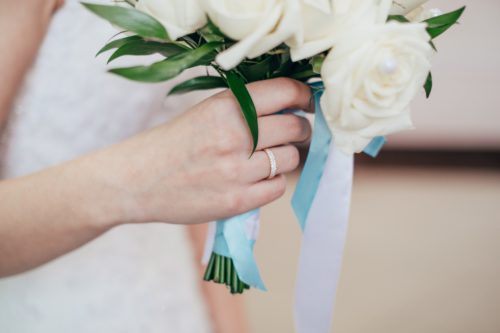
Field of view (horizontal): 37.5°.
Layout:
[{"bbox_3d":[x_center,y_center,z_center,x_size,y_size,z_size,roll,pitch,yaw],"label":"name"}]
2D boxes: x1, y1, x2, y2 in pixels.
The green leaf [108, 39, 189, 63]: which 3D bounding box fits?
[{"bbox_3d":[-0.067,-0.078,0.487,0.056,0.013,0.020,-6,0,-10],"label":"green leaf"}]

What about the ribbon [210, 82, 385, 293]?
[{"bbox_3d":[0.032,0.014,0.490,0.113,0.138,0.055,0,7,0],"label":"ribbon"}]

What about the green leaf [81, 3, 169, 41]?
[{"bbox_3d":[-0.080,-0.096,0.475,0.066,0.015,0.020,23,0,-18],"label":"green leaf"}]

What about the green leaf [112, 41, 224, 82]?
[{"bbox_3d":[-0.052,-0.064,0.475,0.080,0.015,0.018,-14,0,-15],"label":"green leaf"}]

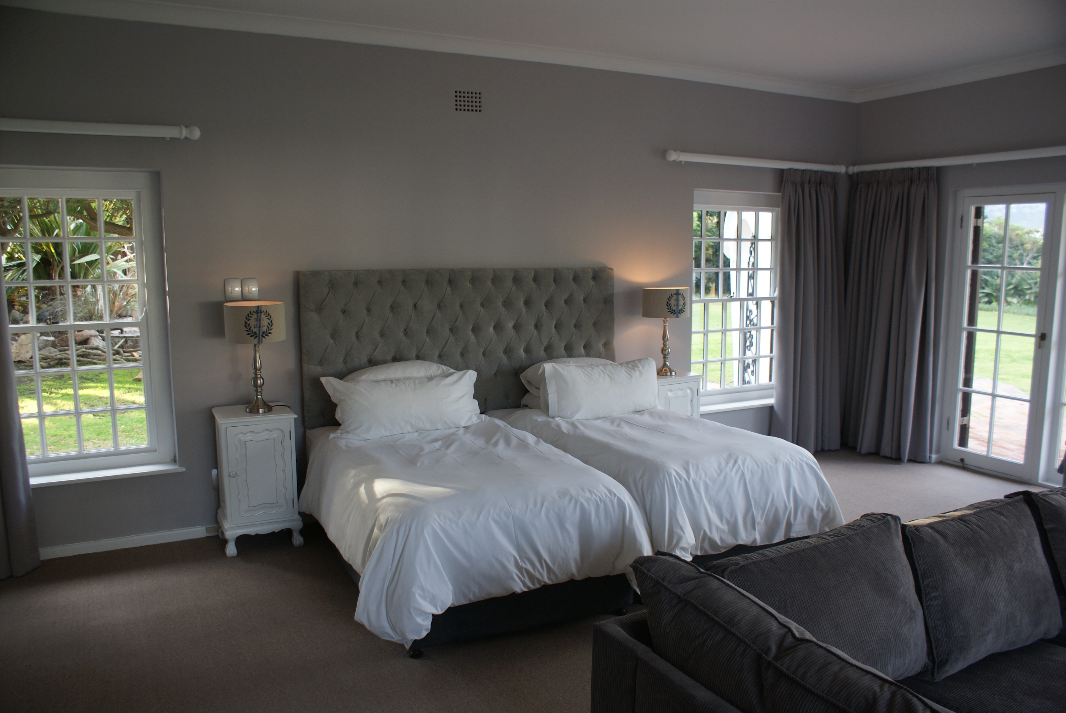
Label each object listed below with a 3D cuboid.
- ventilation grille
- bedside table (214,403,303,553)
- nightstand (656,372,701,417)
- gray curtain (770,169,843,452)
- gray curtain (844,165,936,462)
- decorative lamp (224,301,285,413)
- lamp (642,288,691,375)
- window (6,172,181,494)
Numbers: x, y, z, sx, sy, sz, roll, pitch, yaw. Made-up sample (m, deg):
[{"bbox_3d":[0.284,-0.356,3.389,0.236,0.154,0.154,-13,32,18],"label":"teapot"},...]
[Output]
[{"bbox_3d":[-0.407,-1.607,5.047,0.188,0.135,0.023,-4,9,-27],"label":"ventilation grille"},{"bbox_3d":[-1.554,0.677,4.525,0.420,0.767,0.382,-4,9,-27],"label":"bedside table"},{"bbox_3d":[0.901,0.506,5.774,0.420,0.767,0.382,-4,9,-27],"label":"nightstand"},{"bbox_3d":[2.212,-0.346,6.428,0.681,2.266,0.183,-4,9,-27],"label":"gray curtain"},{"bbox_3d":[2.812,-0.329,6.304,0.191,2.266,0.730,-4,9,-27],"label":"gray curtain"},{"bbox_3d":[-1.541,-0.003,4.463,0.307,0.608,0.307,-4,9,-27],"label":"decorative lamp"},{"bbox_3d":[0.953,-0.176,5.700,0.307,0.608,0.307,0,8,0],"label":"lamp"},{"bbox_3d":[-2.521,-0.145,4.217,1.159,1.680,0.141,-4,9,-27],"label":"window"}]

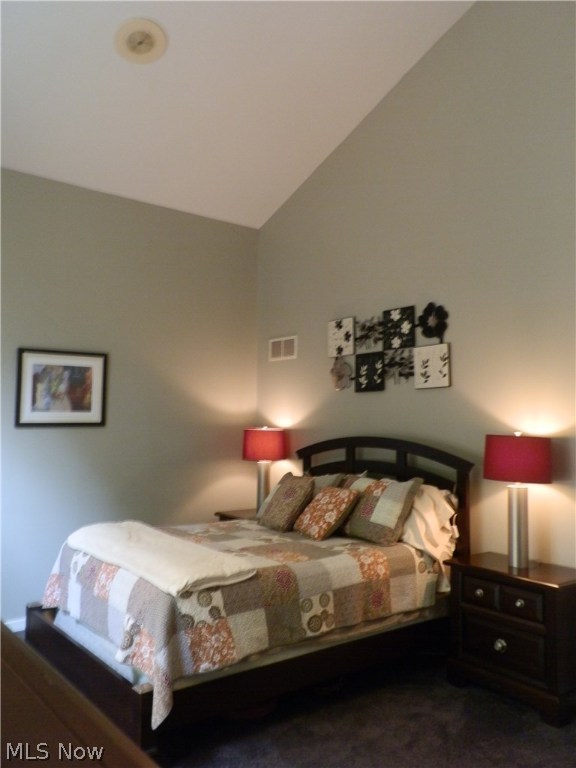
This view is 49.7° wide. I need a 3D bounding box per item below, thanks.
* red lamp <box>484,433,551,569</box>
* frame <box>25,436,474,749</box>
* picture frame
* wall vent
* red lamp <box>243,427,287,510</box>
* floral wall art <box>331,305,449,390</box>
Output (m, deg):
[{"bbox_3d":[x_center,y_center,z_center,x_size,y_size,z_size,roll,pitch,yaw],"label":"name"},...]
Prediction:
[{"bbox_3d":[1.319,0.659,3.572,0.377,0.768,0.377,3,-5,-37],"label":"red lamp"},{"bbox_3d":[-0.226,1.043,4.008,2.235,1.398,1.760,3,-5,-37],"label":"frame"},{"bbox_3d":[-1.780,0.041,4.918,0.697,0.601,0.030,3,-5,-37],"label":"picture frame"},{"bbox_3d":[-0.046,-0.320,5.746,0.020,0.203,0.439,3,-5,-37],"label":"wall vent"},{"bbox_3d":[-0.215,0.778,5.570,0.377,0.772,0.377,1,-4,0],"label":"red lamp"},{"bbox_3d":[0.736,-0.261,4.696,0.040,0.629,1.256,3,-5,-37],"label":"floral wall art"}]

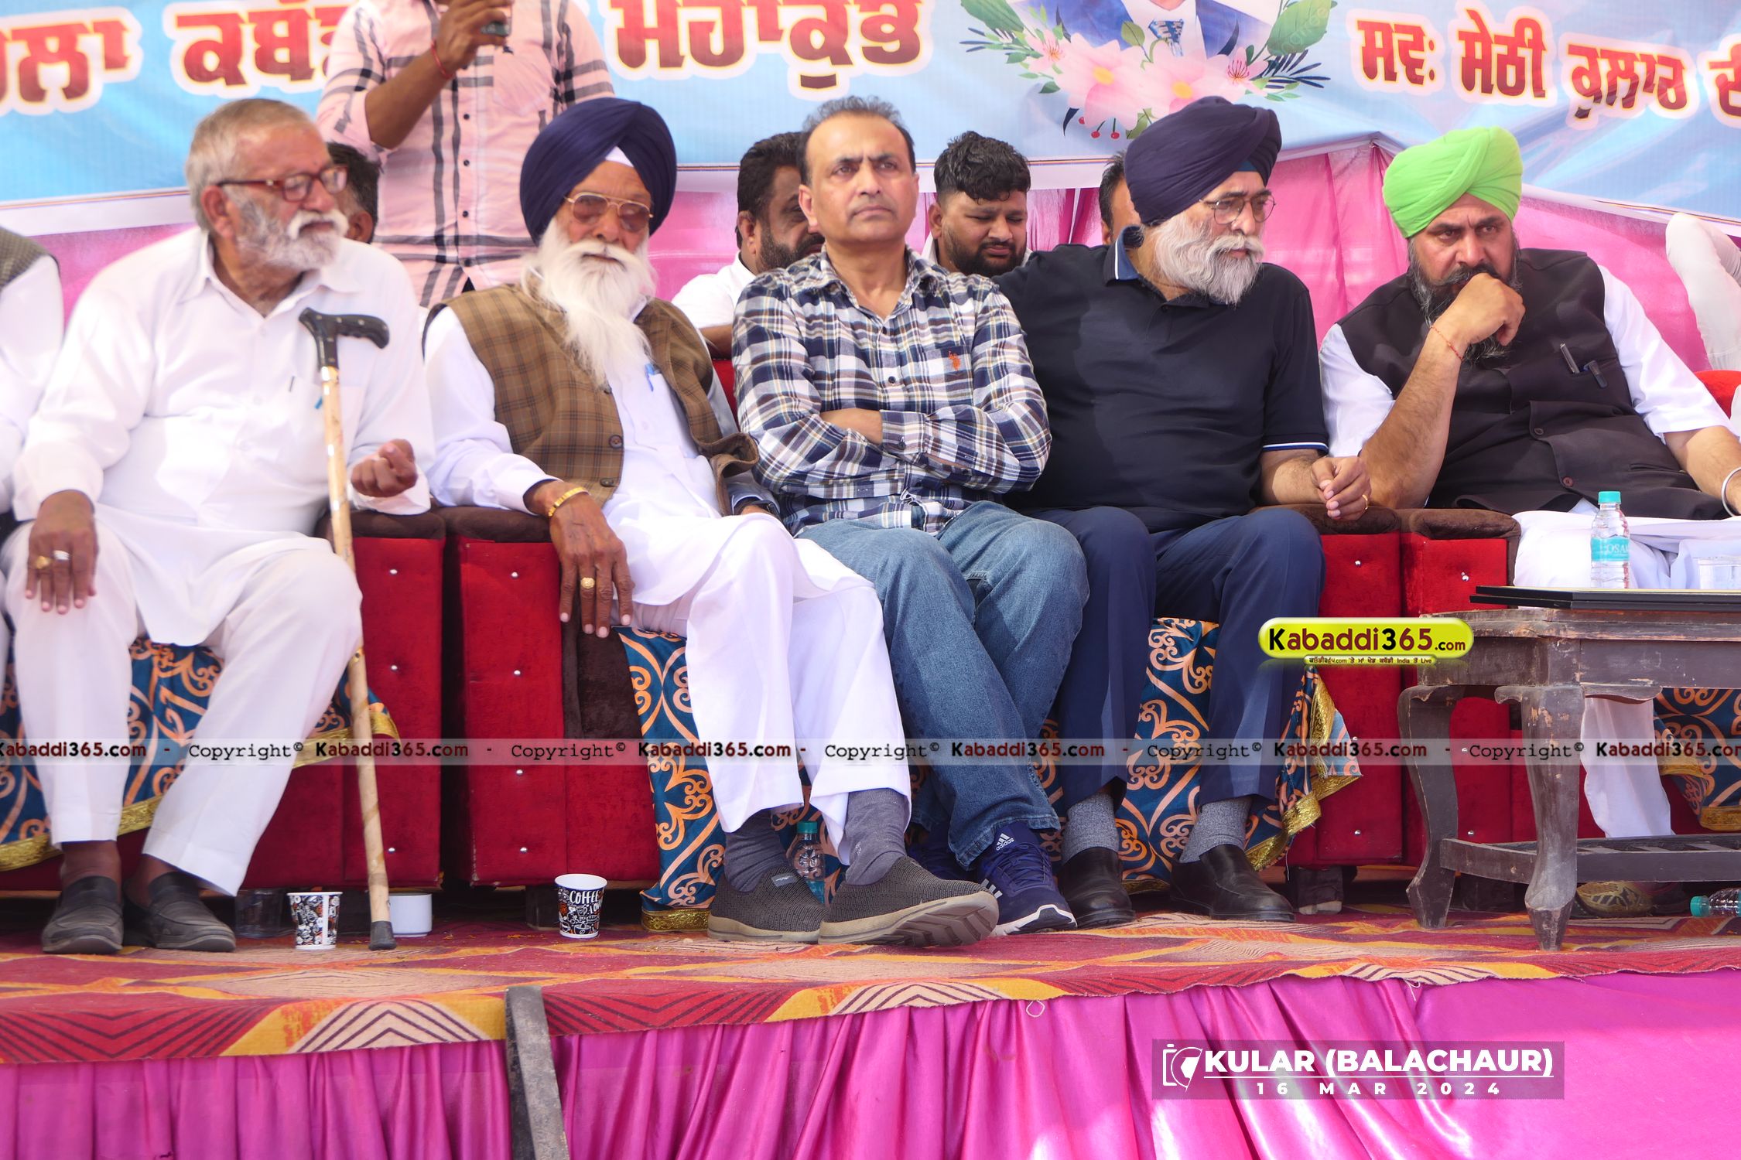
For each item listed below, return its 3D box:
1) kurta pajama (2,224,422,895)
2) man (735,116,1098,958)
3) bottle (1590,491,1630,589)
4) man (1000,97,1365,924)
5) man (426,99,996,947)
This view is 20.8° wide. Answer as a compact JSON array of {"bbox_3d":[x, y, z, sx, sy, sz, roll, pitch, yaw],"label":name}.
[{"bbox_3d":[-0.970,-0.050,7.060,0.620,0.970,0.760,0,0,-14],"label":"kurta pajama"},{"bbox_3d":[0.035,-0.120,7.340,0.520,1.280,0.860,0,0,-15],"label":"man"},{"bbox_3d":[1.023,-0.042,6.550,0.053,0.160,0.053,0,-1,0],"label":"bottle"},{"bbox_3d":[0.450,-0.125,7.500,0.600,1.280,0.860,0,0,-13],"label":"man"},{"bbox_3d":[-0.300,-0.115,7.120,0.620,1.260,1.000,0,0,-24],"label":"man"}]

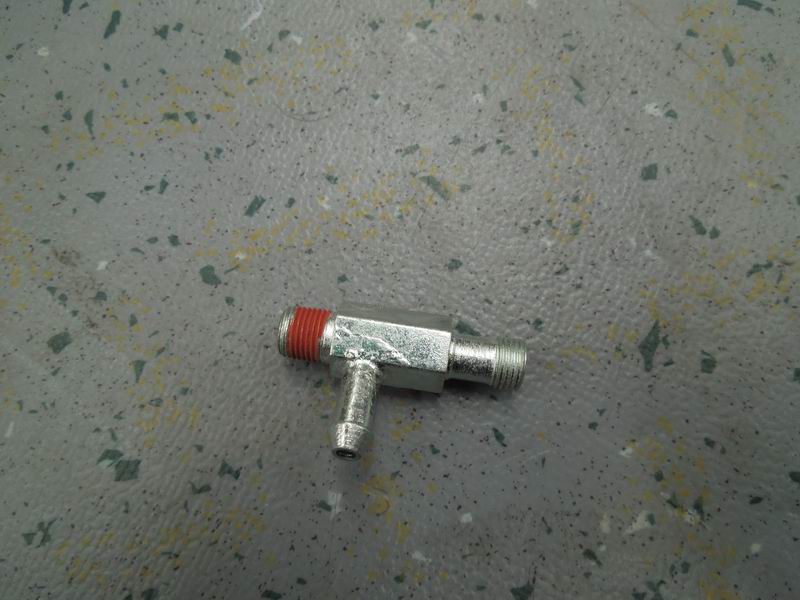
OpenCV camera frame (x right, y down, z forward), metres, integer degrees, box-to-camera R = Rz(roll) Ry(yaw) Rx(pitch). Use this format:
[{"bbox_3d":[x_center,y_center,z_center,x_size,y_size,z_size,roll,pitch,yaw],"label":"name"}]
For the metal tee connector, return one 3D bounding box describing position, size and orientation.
[{"bbox_3d":[-0.001,0.016,0.107,0.046,0.015,0.030,8,51,1],"label":"metal tee connector"}]

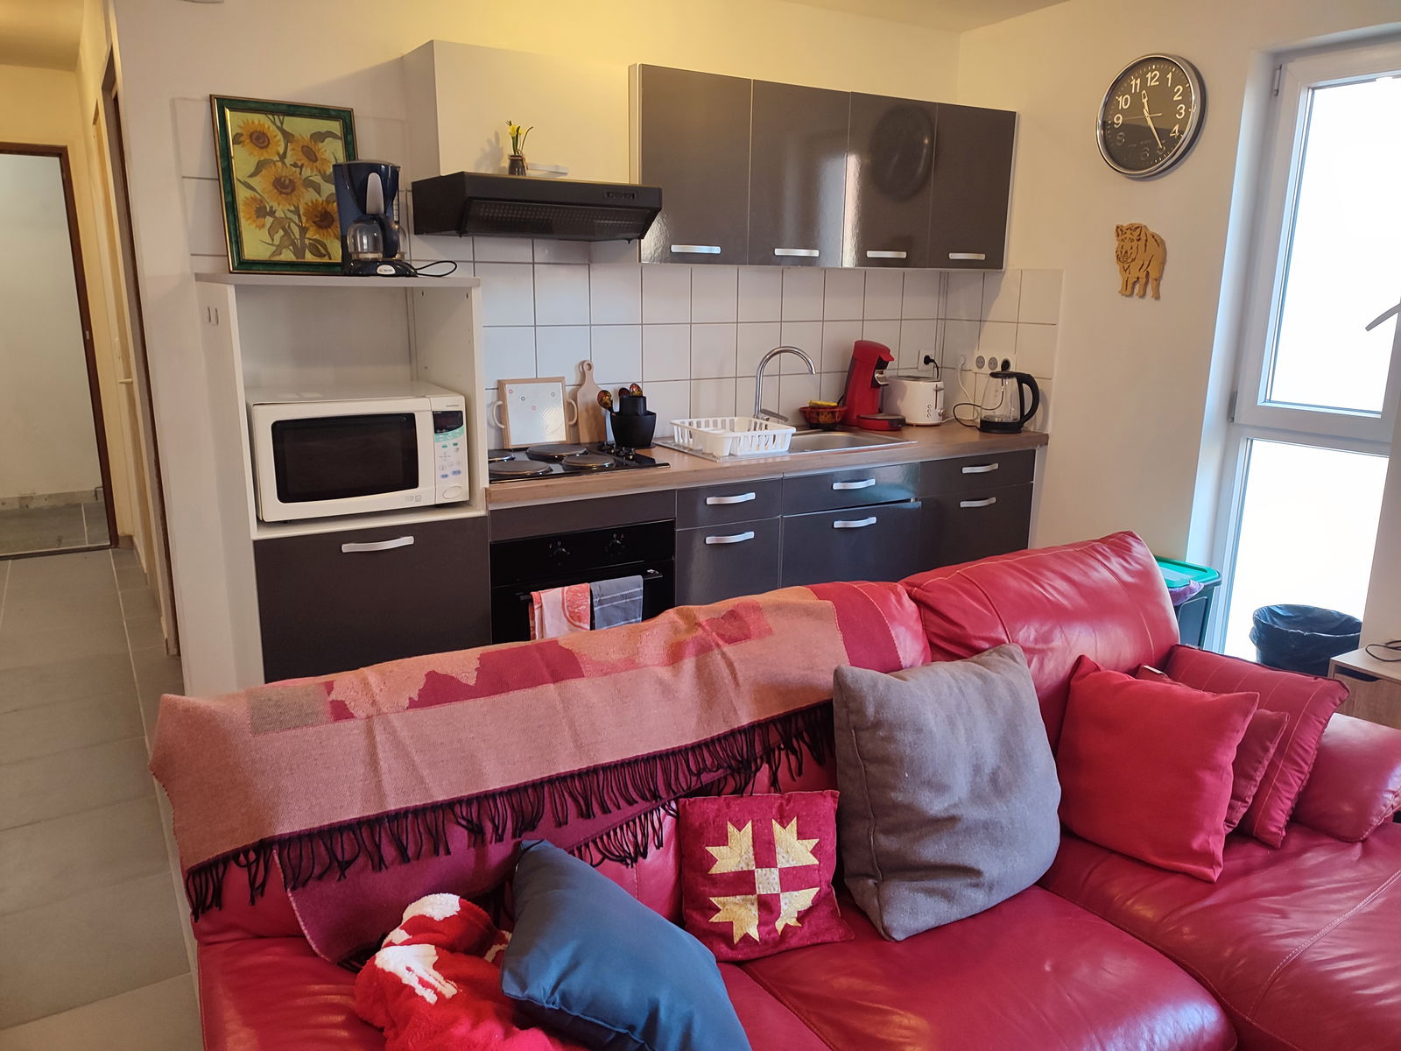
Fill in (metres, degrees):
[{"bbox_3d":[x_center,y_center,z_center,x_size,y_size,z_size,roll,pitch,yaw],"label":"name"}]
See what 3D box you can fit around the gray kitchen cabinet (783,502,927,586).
[{"bbox_3d":[0.377,0.185,3.781,0.600,0.635,0.565,-8,16,-30],"label":"gray kitchen cabinet"}]

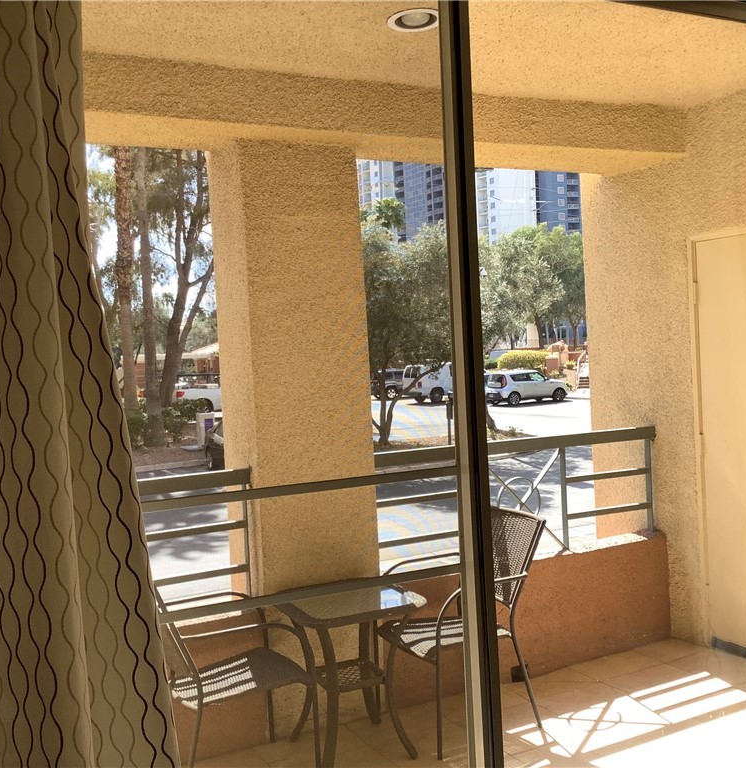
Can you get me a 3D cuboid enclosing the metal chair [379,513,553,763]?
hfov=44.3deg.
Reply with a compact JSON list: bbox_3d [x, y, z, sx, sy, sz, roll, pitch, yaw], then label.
[{"bbox_3d":[0.361,0.977,3.835,0.618,0.865,0.587,-4,2,-27],"label":"metal chair"}]

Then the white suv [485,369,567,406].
[{"bbox_3d":[7.330,0.127,43.600,4.150,1.610,1.800,-4,2,-28],"label":"white suv"}]

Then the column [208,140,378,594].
[{"bbox_3d":[-0.333,0.211,4.018,0.520,2.448,0.402,-4,2,-27],"label":"column"}]

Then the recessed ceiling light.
[{"bbox_3d":[0.145,-1.234,3.075,0.210,0.060,0.210,-3,2,0],"label":"recessed ceiling light"}]

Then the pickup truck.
[{"bbox_3d":[-6.650,0.485,44.500,5.800,2.000,2.000,-4,2,-22],"label":"pickup truck"}]

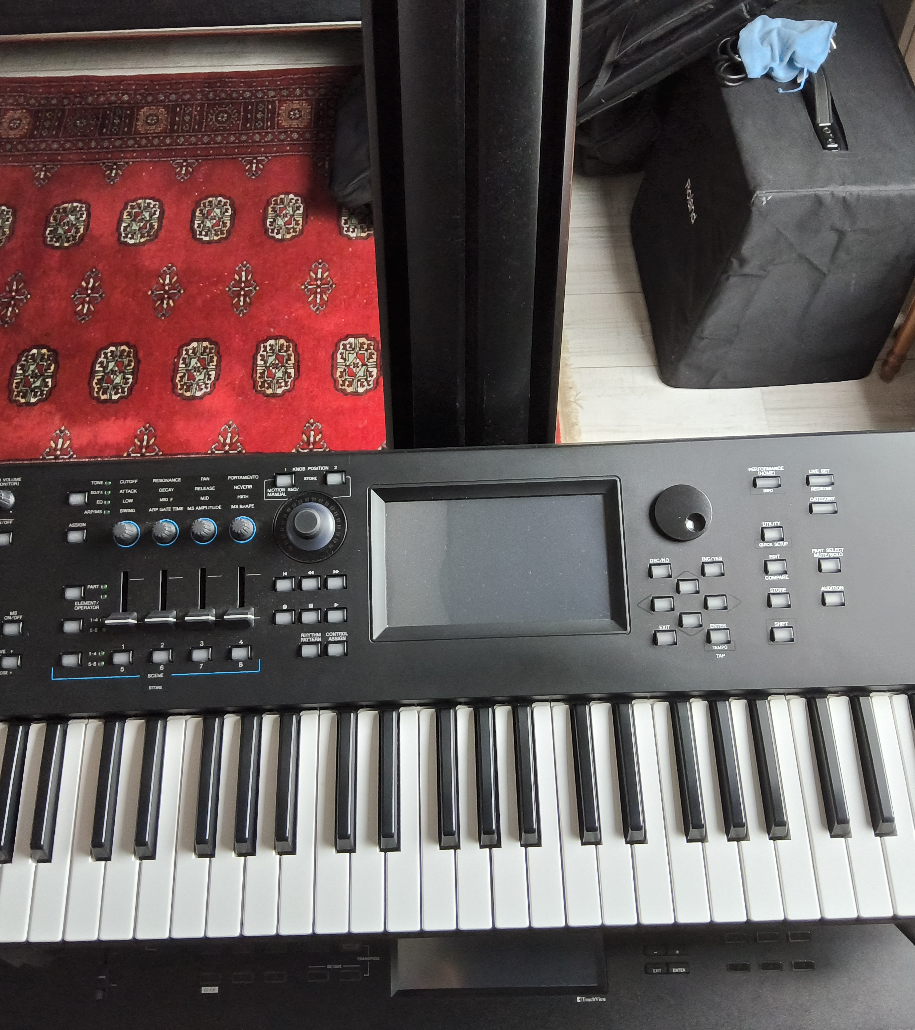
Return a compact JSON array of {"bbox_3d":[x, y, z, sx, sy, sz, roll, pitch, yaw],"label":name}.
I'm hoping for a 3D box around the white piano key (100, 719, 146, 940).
[{"bbox_3d":[-0.225,0.214,0.684,0.022,0.020,0.146,-2,68,1],"label":"white piano key"}]

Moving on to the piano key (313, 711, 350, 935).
[{"bbox_3d":[-0.084,0.209,0.681,0.022,0.020,0.146,-2,68,1],"label":"piano key"}]

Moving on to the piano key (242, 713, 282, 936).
[{"bbox_3d":[-0.131,0.211,0.682,0.023,0.019,0.144,-2,69,1],"label":"piano key"}]

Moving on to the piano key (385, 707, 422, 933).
[{"bbox_3d":[-0.037,0.207,0.679,0.023,0.019,0.144,-2,68,1],"label":"piano key"}]

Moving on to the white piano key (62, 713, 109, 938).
[{"bbox_3d":[-0.248,0.215,0.684,0.022,0.018,0.142,-2,68,1],"label":"white piano key"}]

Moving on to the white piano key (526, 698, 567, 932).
[{"bbox_3d":[0.057,0.203,0.678,0.022,0.020,0.146,-2,68,1],"label":"white piano key"}]

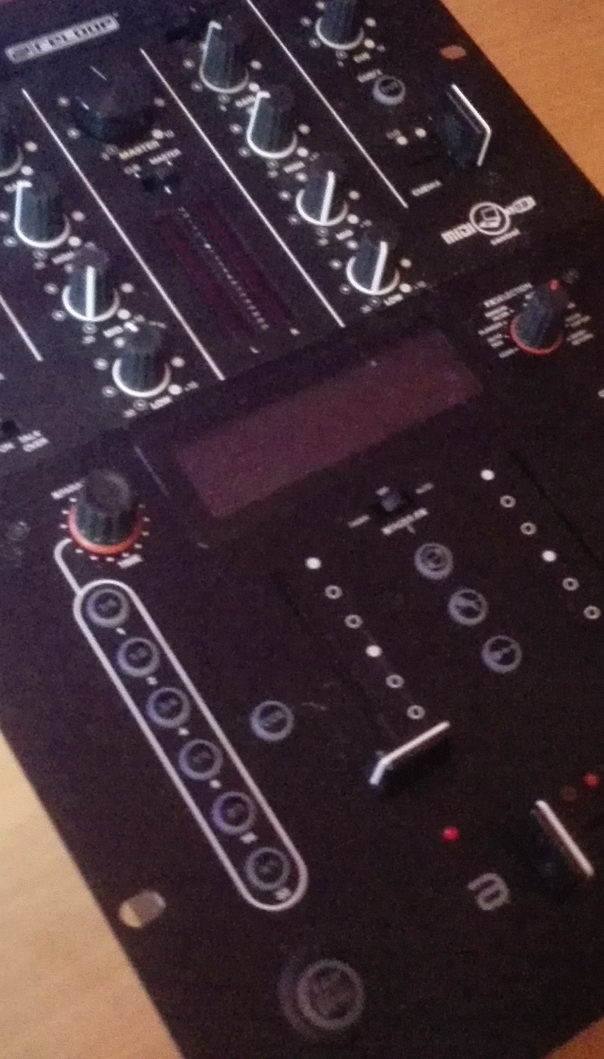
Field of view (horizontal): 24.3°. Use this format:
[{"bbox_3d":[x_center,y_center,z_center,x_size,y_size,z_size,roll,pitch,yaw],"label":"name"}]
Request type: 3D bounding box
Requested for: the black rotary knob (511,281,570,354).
[{"bbox_3d":[0.075,-0.066,0.428,0.017,0.019,0.017,-8,65,-12],"label":"black rotary knob"}]

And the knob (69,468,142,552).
[{"bbox_3d":[-0.052,-0.006,0.374,0.019,0.017,0.019,4,62,-7],"label":"knob"}]

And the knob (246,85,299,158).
[{"bbox_3d":[-0.009,-0.131,0.449,0.017,0.017,0.017,4,62,-7],"label":"knob"}]

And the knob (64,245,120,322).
[{"bbox_3d":[-0.062,-0.073,0.412,0.017,0.019,0.017,1,63,-8],"label":"knob"}]

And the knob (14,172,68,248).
[{"bbox_3d":[-0.078,-0.097,0.419,0.017,0.017,0.017,4,62,-7],"label":"knob"}]

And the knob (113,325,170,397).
[{"bbox_3d":[-0.045,-0.049,0.399,0.017,0.017,0.017,4,62,-7],"label":"knob"}]

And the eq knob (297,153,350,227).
[{"bbox_3d":[0.008,-0.108,0.439,0.017,0.019,0.017,1,63,-8],"label":"eq knob"}]

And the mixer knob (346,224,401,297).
[{"bbox_3d":[0.023,-0.084,0.430,0.017,0.019,0.017,2,63,-7],"label":"mixer knob"}]

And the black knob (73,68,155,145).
[{"bbox_3d":[-0.060,-0.137,0.447,0.025,0.011,0.025,4,62,-7],"label":"black knob"}]

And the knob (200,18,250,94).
[{"bbox_3d":[-0.025,-0.156,0.459,0.017,0.017,0.017,4,62,-7],"label":"knob"}]

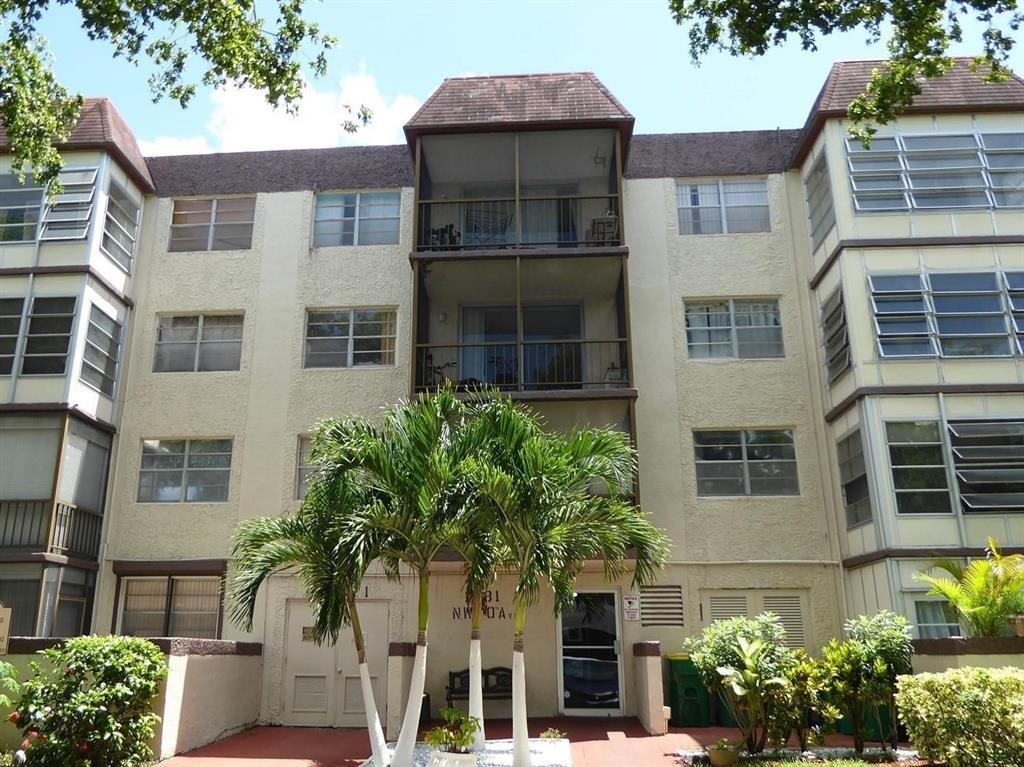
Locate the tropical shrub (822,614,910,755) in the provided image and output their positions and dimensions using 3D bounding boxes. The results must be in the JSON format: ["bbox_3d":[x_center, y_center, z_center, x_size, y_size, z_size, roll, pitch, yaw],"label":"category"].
[{"bbox_3d":[4.550,3.798,9.499,1.154,1.684,1.150,-1,-18,3],"label":"tropical shrub"}]

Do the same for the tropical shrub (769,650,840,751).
[{"bbox_3d":[3.743,4.041,9.467,0.905,1.170,0.850,-1,-18,3],"label":"tropical shrub"}]

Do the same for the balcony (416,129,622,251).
[{"bbox_3d":[0.149,-3.387,14.796,3.902,2.656,1.750,-1,-18,3],"label":"balcony"}]

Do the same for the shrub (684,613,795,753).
[{"bbox_3d":[2.916,3.826,9.534,1.423,1.666,1.300,-1,-18,3],"label":"shrub"}]

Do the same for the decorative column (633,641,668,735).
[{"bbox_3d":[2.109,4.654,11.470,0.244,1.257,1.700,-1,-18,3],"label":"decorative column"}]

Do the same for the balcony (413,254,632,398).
[{"bbox_3d":[0.208,-0.774,13.929,3.879,2.711,1.750,-1,-18,3],"label":"balcony"}]

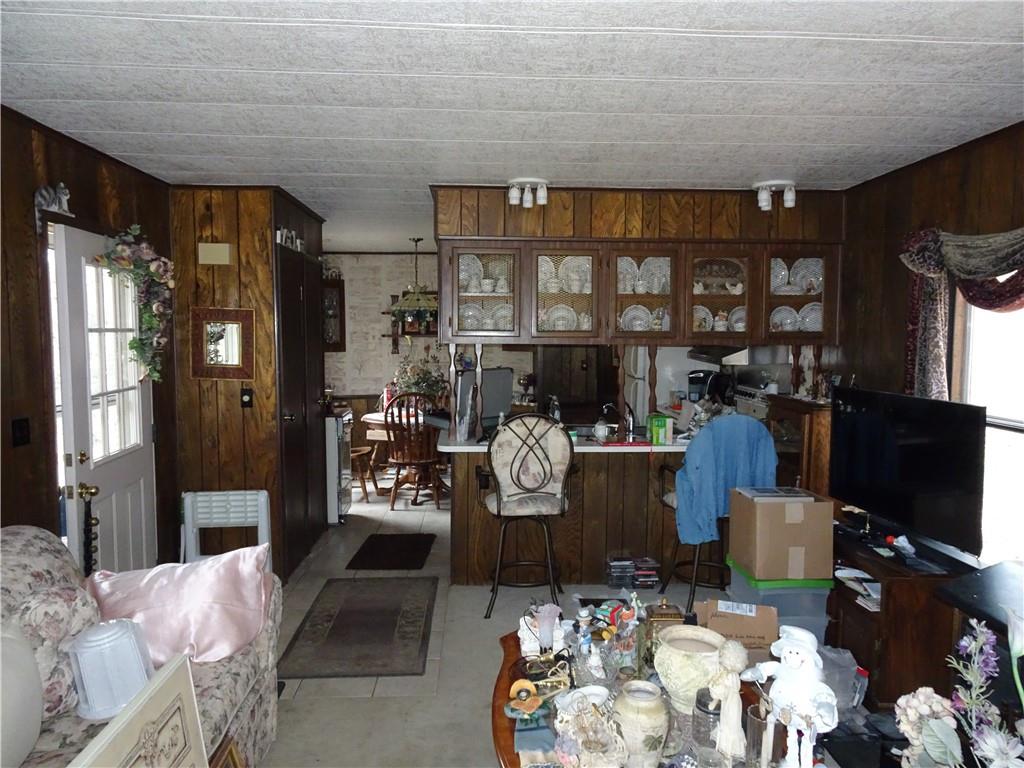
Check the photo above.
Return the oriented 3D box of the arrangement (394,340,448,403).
[{"bbox_3d":[-0.871,-0.063,6.728,0.520,0.700,0.500,0,4,-3],"label":"arrangement"}]

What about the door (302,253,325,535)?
[{"bbox_3d":[-1.439,0.145,5.237,0.050,2.050,0.630,0,4,-3],"label":"door"}]

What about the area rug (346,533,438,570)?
[{"bbox_3d":[-0.834,1.176,5.040,0.505,0.012,0.798,0,4,0],"label":"area rug"}]

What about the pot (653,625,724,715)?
[{"bbox_3d":[0.515,0.846,2.082,0.210,0.205,0.210,0,4,0],"label":"pot"}]

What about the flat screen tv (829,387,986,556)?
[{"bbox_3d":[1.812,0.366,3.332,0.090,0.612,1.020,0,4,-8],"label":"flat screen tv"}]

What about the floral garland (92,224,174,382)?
[{"bbox_3d":[-1.891,-0.399,3.627,0.170,0.810,0.700,0,4,-3],"label":"floral garland"}]

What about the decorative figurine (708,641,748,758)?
[{"bbox_3d":[0.554,0.809,1.831,0.100,0.310,0.090,-3,5,-33],"label":"decorative figurine"}]

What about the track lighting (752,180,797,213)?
[{"bbox_3d":[1.482,-1.050,4.015,0.228,0.149,0.204,0,4,-3],"label":"track lighting"}]

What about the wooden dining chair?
[{"bbox_3d":[-0.866,0.576,6.353,0.500,1.040,0.560,0,4,-3],"label":"wooden dining chair"}]

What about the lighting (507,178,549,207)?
[{"bbox_3d":[0.095,-1.077,4.042,0.235,0.145,0.235,0,4,-3],"label":"lighting"}]

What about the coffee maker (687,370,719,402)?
[{"bbox_3d":[1.711,0.034,6.344,0.220,0.292,0.270,4,6,38],"label":"coffee maker"}]

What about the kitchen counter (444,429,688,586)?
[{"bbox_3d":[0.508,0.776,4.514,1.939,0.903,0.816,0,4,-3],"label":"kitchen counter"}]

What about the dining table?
[{"bbox_3d":[-0.886,0.688,6.832,1.140,0.745,1.100,0,4,-3],"label":"dining table"}]

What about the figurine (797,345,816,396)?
[{"bbox_3d":[1.704,-0.075,4.096,0.100,0.295,0.100,3,5,28],"label":"figurine"}]

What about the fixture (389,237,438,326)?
[{"bbox_3d":[-0.874,-0.937,6.593,0.520,0.810,0.520,0,4,-3],"label":"fixture"}]

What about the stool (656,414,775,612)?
[{"bbox_3d":[1.143,0.706,4.051,0.534,1.121,0.542,-1,4,-11],"label":"stool"}]

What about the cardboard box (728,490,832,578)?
[{"bbox_3d":[1.280,0.697,3.367,0.357,0.367,0.290,0,4,-3],"label":"cardboard box"}]

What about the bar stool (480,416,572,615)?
[{"bbox_3d":[0.082,0.712,4.013,0.540,1.120,0.540,0,4,-3],"label":"bar stool"}]

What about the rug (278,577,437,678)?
[{"bbox_3d":[-0.774,1.269,3.844,0.688,0.012,1.269,0,4,-3],"label":"rug"}]

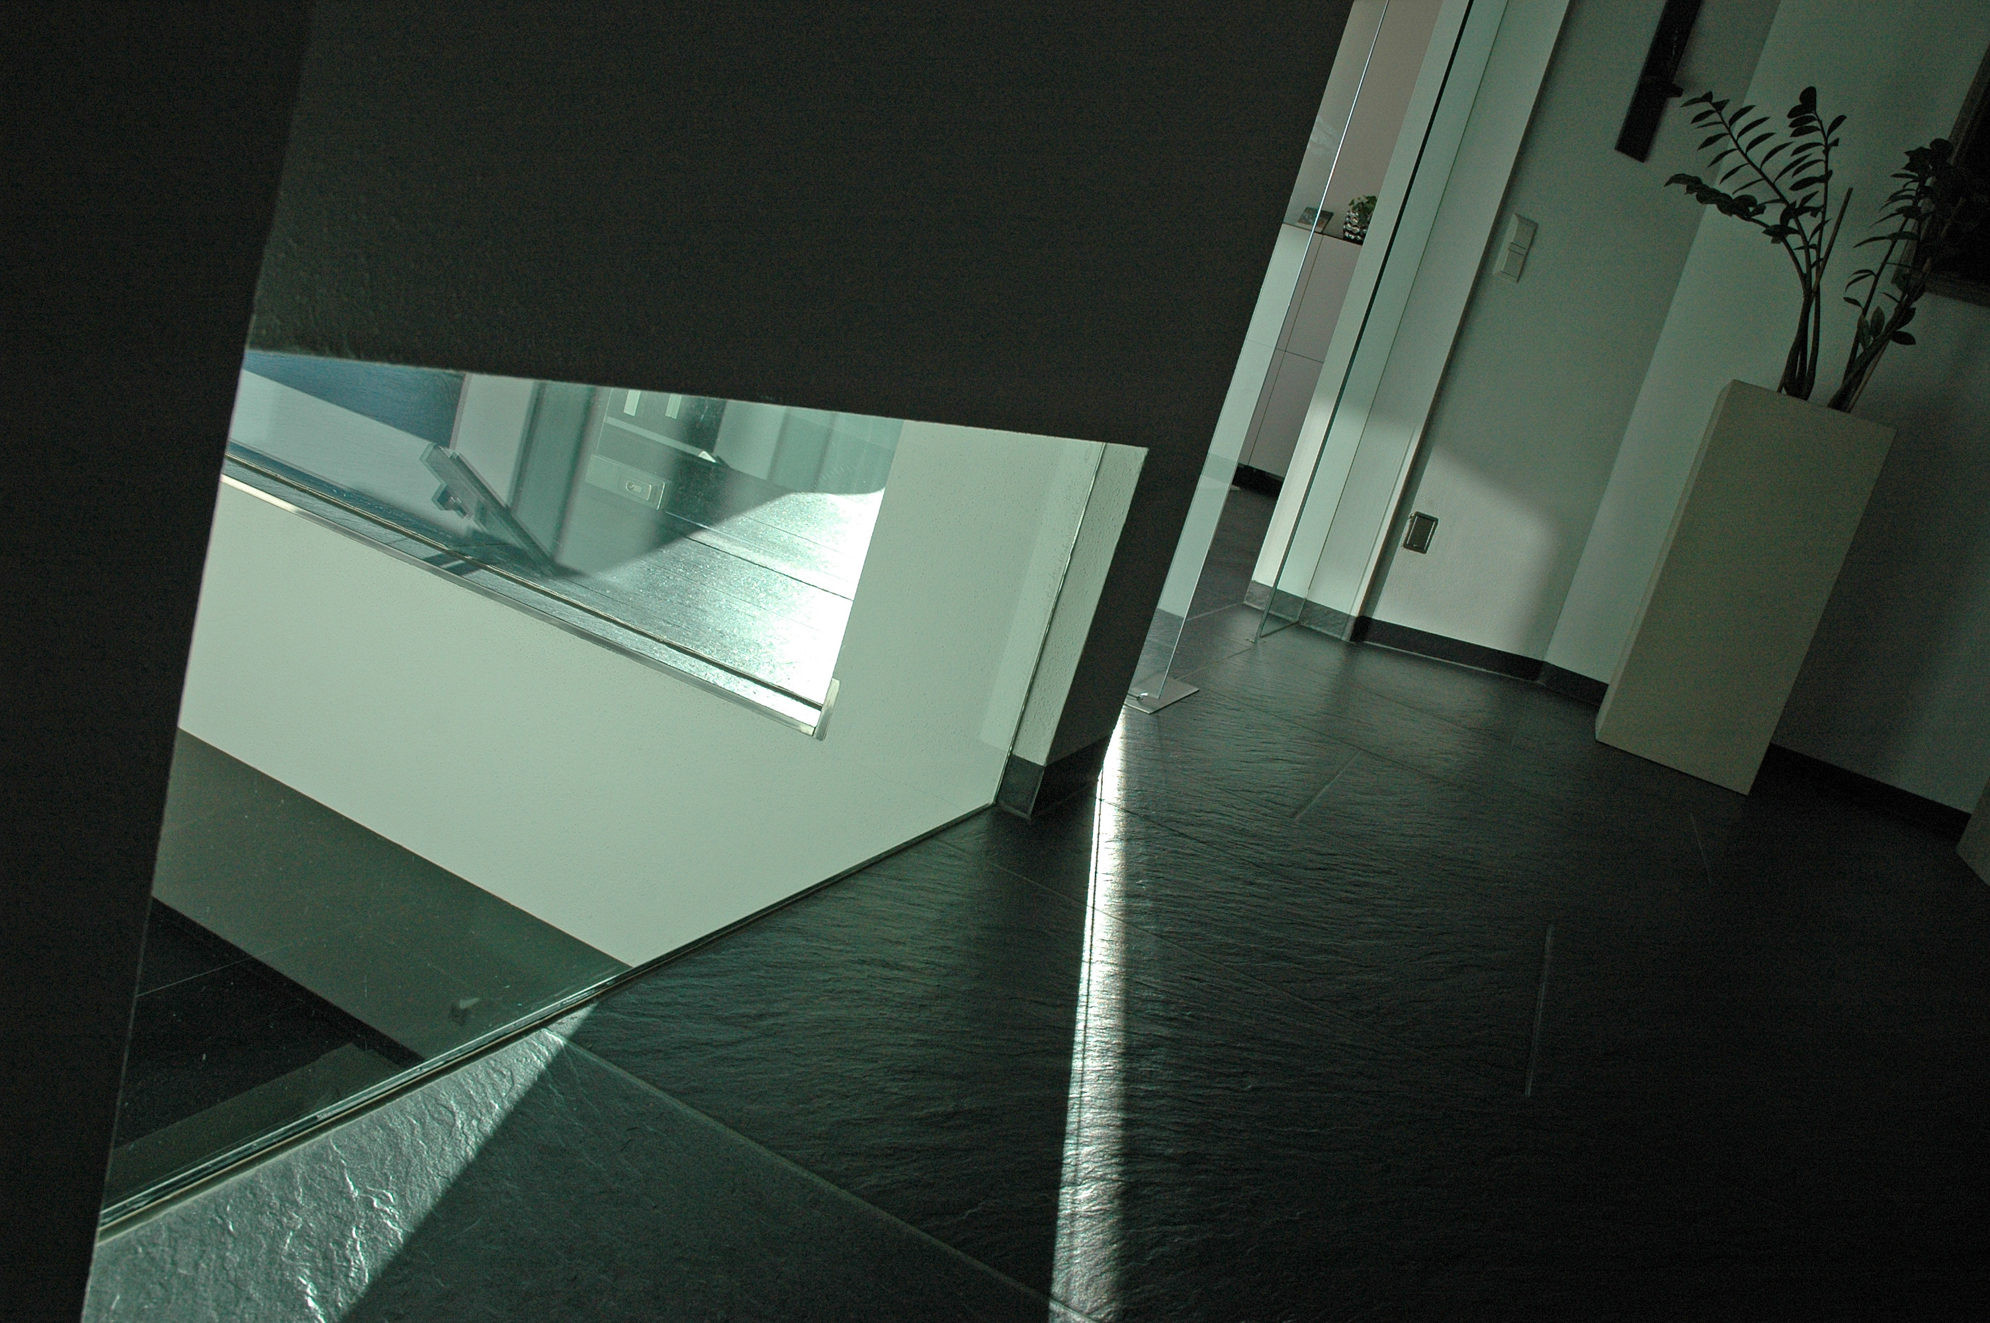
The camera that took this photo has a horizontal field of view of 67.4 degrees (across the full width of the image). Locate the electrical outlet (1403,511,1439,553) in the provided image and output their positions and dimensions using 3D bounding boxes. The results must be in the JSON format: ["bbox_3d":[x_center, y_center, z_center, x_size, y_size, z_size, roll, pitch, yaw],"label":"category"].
[{"bbox_3d":[1.157,-0.346,4.034,0.078,0.097,0.020,11,14,-24],"label":"electrical outlet"}]

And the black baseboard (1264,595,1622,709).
[{"bbox_3d":[1.211,-0.027,4.056,0.993,0.064,0.186,12,13,-18],"label":"black baseboard"}]

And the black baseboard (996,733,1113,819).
[{"bbox_3d":[0.079,0.137,1.911,0.048,0.067,0.244,21,13,20],"label":"black baseboard"}]

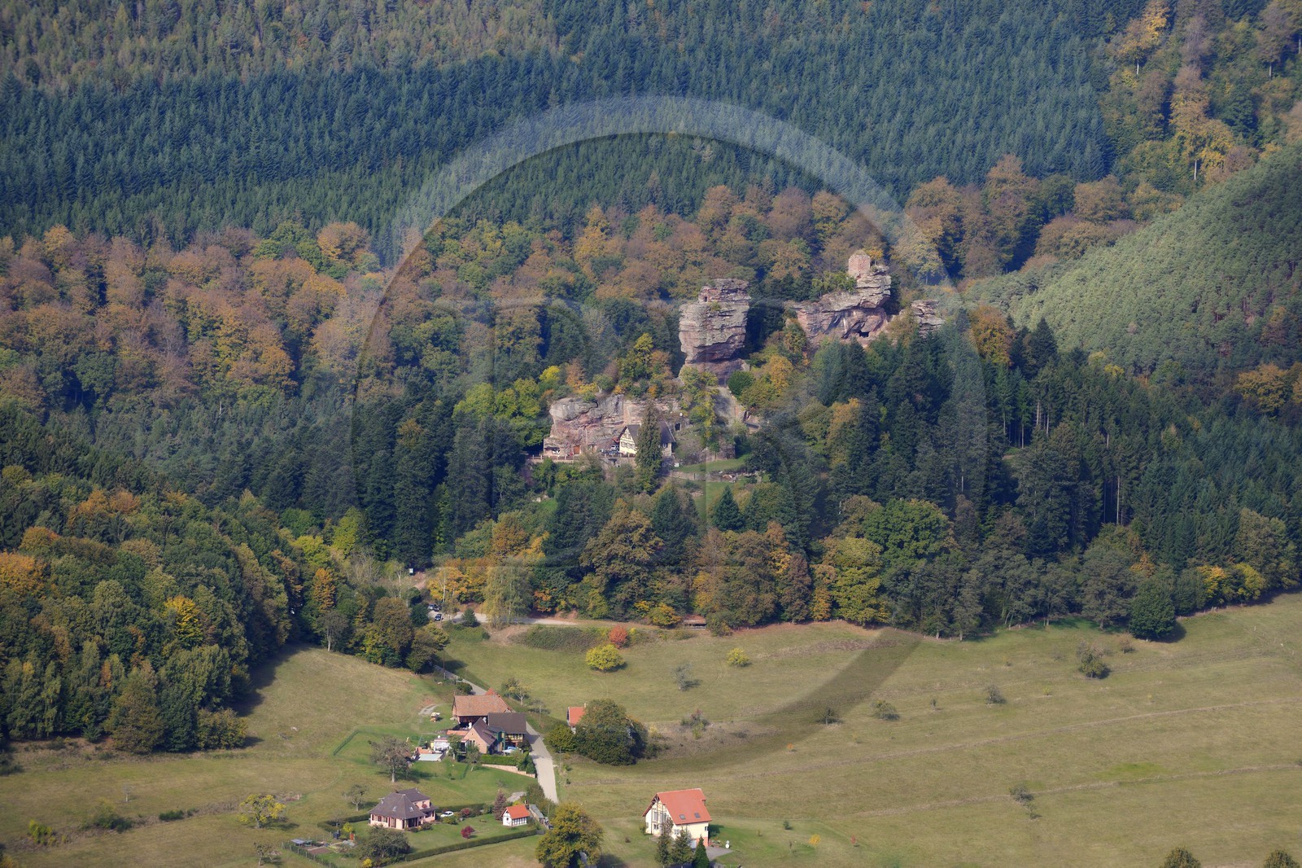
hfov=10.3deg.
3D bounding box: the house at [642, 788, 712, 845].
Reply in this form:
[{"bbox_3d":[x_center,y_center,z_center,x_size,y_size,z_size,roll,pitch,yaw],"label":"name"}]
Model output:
[{"bbox_3d":[6.480,93.020,1755.230,11.310,12.660,13.520,-5,9,-33],"label":"house"}]

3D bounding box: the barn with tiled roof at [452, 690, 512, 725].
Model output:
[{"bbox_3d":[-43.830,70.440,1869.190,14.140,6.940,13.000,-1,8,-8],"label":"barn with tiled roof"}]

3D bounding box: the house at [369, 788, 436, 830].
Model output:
[{"bbox_3d":[-59.010,91.610,1770.920,13.880,7.780,12.020,-7,11,-43],"label":"house"}]

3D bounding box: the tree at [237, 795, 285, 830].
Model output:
[{"bbox_3d":[-95.220,91.850,1764.450,11.700,8.200,11.000,0,8,0],"label":"tree"}]

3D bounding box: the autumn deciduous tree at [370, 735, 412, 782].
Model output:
[{"bbox_3d":[-64.810,81.270,1802.250,10.500,11.200,10.000,0,8,0],"label":"autumn deciduous tree"}]

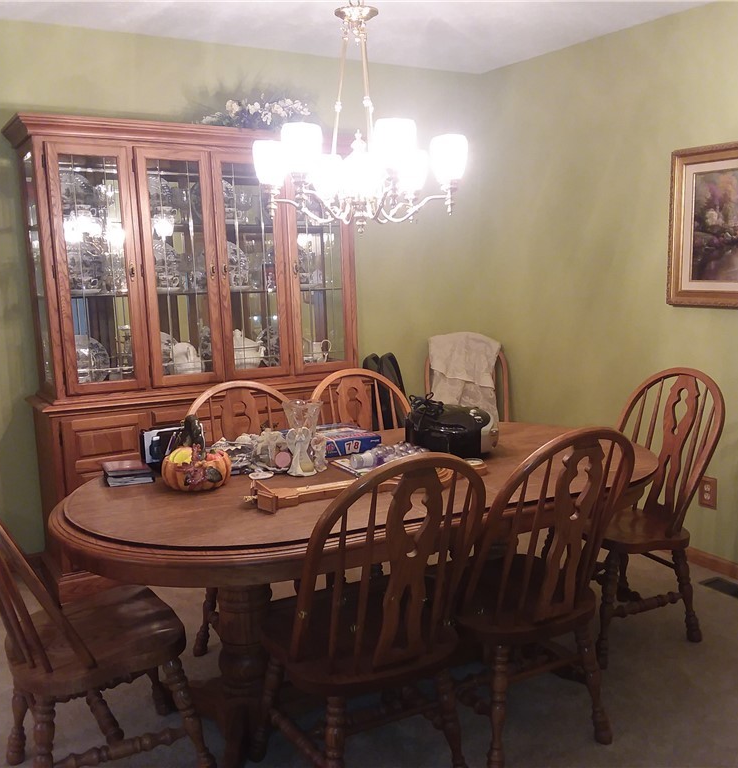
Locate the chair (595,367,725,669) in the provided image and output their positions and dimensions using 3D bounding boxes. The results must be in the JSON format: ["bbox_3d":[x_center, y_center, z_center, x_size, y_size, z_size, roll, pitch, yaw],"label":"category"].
[{"bbox_3d":[0.951,0.453,3.008,0.535,1.000,0.505,-5,10,-22],"label":"chair"}]

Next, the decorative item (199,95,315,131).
[{"bbox_3d":[-0.517,-1.255,3.733,0.586,0.177,0.212,-7,11,-30],"label":"decorative item"}]

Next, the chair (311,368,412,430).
[{"bbox_3d":[0.089,0.466,3.022,0.505,1.000,0.535,-6,11,-26],"label":"chair"}]

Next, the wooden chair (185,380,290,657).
[{"bbox_3d":[-0.352,0.516,2.777,0.505,1.000,0.535,-6,11,-26],"label":"wooden chair"}]

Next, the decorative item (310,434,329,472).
[{"bbox_3d":[-0.155,0.217,2.526,0.056,0.114,0.049,-2,10,-4],"label":"decorative item"}]

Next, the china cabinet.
[{"bbox_3d":[-0.780,-0.161,3.813,1.555,2.003,0.500,-7,11,-30],"label":"china cabinet"}]

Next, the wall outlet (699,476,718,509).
[{"bbox_3d":[1.528,0.495,3.607,0.014,0.141,0.091,-7,11,-30],"label":"wall outlet"}]

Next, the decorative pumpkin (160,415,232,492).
[{"bbox_3d":[-0.525,0.198,2.384,0.212,0.212,0.197,-3,10,-13],"label":"decorative pumpkin"}]

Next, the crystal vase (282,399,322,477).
[{"bbox_3d":[-0.208,0.161,2.527,0.133,0.226,0.133,-2,10,-5],"label":"crystal vase"}]

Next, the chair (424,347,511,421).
[{"bbox_3d":[0.612,0.246,4.269,0.505,1.000,0.535,-3,10,-12],"label":"chair"}]

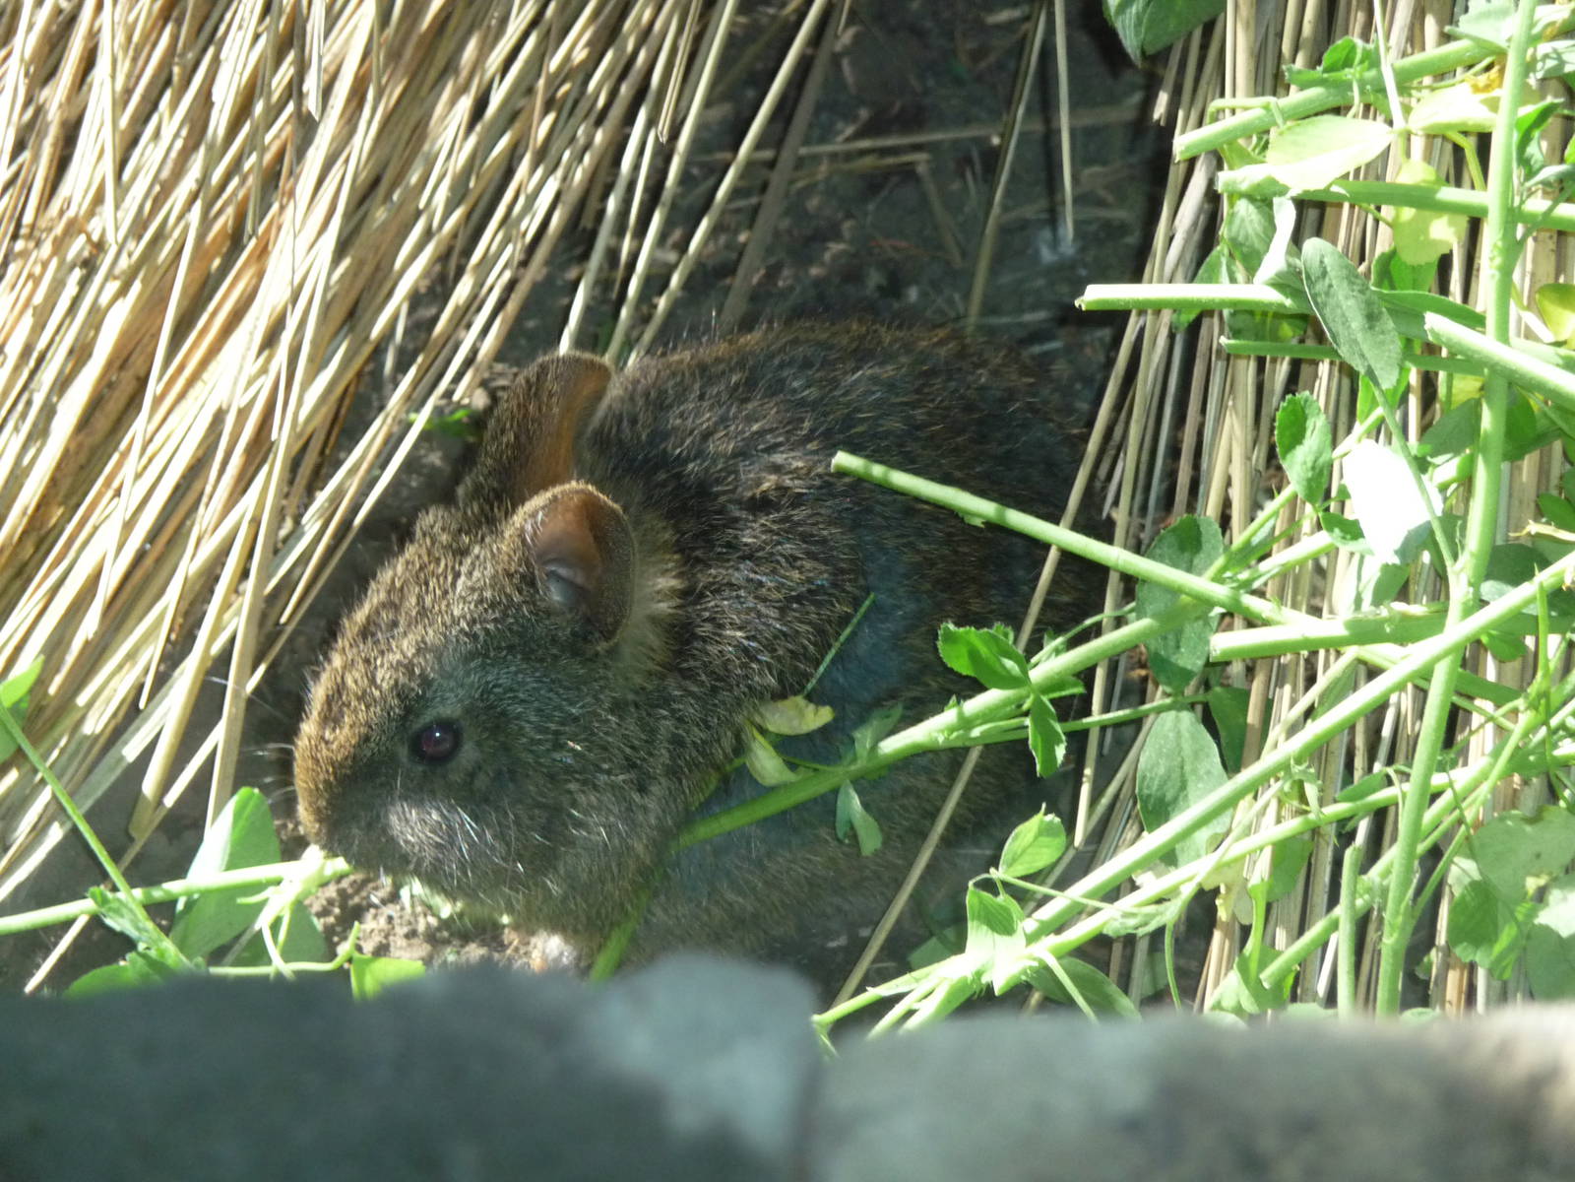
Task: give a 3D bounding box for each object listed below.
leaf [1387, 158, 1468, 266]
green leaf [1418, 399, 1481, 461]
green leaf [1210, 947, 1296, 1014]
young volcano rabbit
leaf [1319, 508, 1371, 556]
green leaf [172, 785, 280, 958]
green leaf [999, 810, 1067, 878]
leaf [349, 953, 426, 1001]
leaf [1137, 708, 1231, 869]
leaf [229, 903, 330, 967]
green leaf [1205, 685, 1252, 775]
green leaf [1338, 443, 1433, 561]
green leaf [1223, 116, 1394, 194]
[{"bbox_3d":[0.146,-0.086,2.740,0.017,0.007,0.025,6,73,2],"label":"leaf"},{"bbox_3d":[0.150,-0.036,2.720,0.012,0.007,0.017,37,76,11],"label":"green leaf"},{"bbox_3d":[0.103,0.086,2.660,0.018,0.008,0.016,11,73,4],"label":"green leaf"},{"bbox_3d":[-0.018,0.012,2.150,0.132,0.085,0.078,-16,34,-26],"label":"young volcano rabbit"},{"bbox_3d":[0.125,-0.013,2.700,0.015,0.006,0.008,39,76,11],"label":"leaf"},{"bbox_3d":[-0.110,0.055,2.340,0.015,0.011,0.035,21,75,0],"label":"green leaf"},{"bbox_3d":[0.047,0.049,2.330,0.011,0.008,0.016,39,75,12],"label":"green leaf"},{"bbox_3d":[-0.089,0.087,2.680,0.017,0.008,0.013,0,73,0],"label":"leaf"},{"bbox_3d":[0.078,0.039,2.360,0.018,0.032,0.010,-3,-12,5],"label":"leaf"},{"bbox_3d":[-0.099,0.071,2.340,0.019,0.010,0.021,6,73,2],"label":"leaf"},{"bbox_3d":[0.100,0.031,2.710,0.010,0.006,0.022,-14,73,-4],"label":"green leaf"},{"bbox_3d":[0.118,-0.017,2.360,0.018,0.010,0.026,-13,70,1],"label":"green leaf"},{"bbox_3d":[0.104,-0.086,2.380,0.033,0.011,0.013,-18,67,-8],"label":"green leaf"}]

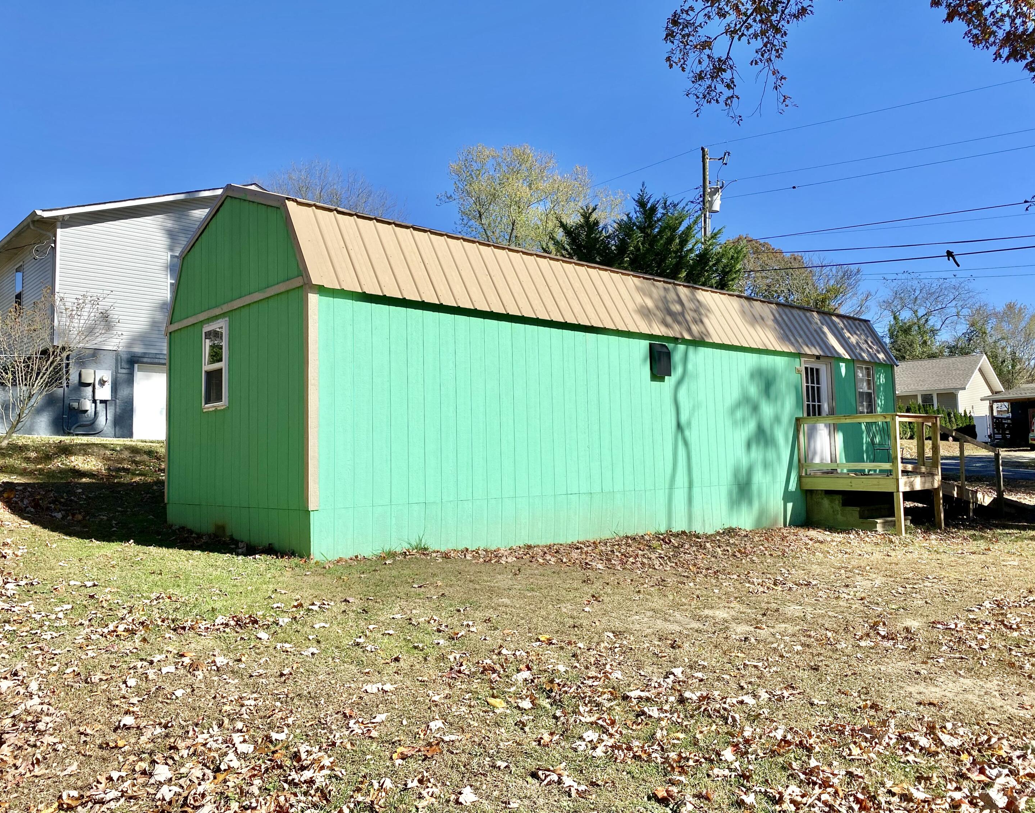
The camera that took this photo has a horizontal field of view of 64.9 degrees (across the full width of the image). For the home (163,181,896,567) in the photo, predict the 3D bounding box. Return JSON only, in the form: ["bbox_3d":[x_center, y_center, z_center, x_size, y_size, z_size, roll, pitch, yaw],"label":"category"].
[{"bbox_3d":[1.495,-0.172,12.890,12.440,4.150,3.750,2,-5,-42],"label":"home"}]

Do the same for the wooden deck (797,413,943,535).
[{"bbox_3d":[5.703,1.061,13.091,1.720,1.810,1.600,2,-5,-42],"label":"wooden deck"}]

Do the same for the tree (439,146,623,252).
[{"bbox_3d":[0.699,-4.338,33.534,7.900,13.321,7.600,-2,-4,9],"label":"tree"}]

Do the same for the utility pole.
[{"bbox_3d":[6.127,-3.190,26.129,0.300,10.600,0.300,-2,-4,9],"label":"utility pole"}]

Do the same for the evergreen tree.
[{"bbox_3d":[3.362,-1.971,20.737,5.200,7.502,4.800,-2,-4,9],"label":"evergreen tree"}]

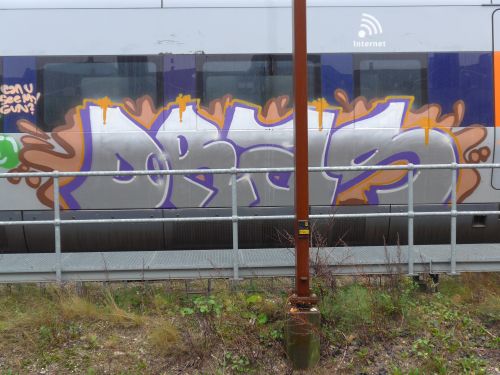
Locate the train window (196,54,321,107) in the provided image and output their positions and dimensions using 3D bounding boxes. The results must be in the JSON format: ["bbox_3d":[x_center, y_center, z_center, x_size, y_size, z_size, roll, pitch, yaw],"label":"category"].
[{"bbox_3d":[0.111,-1.163,10.333,1.519,0.924,0.060,-1,4,-2],"label":"train window"}]

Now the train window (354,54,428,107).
[{"bbox_3d":[1.715,-1.186,10.382,0.910,0.928,0.060,-1,4,-2],"label":"train window"}]

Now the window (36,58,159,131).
[{"bbox_3d":[-1.798,-1.134,10.276,1.507,0.920,0.060,-1,4,-2],"label":"window"}]

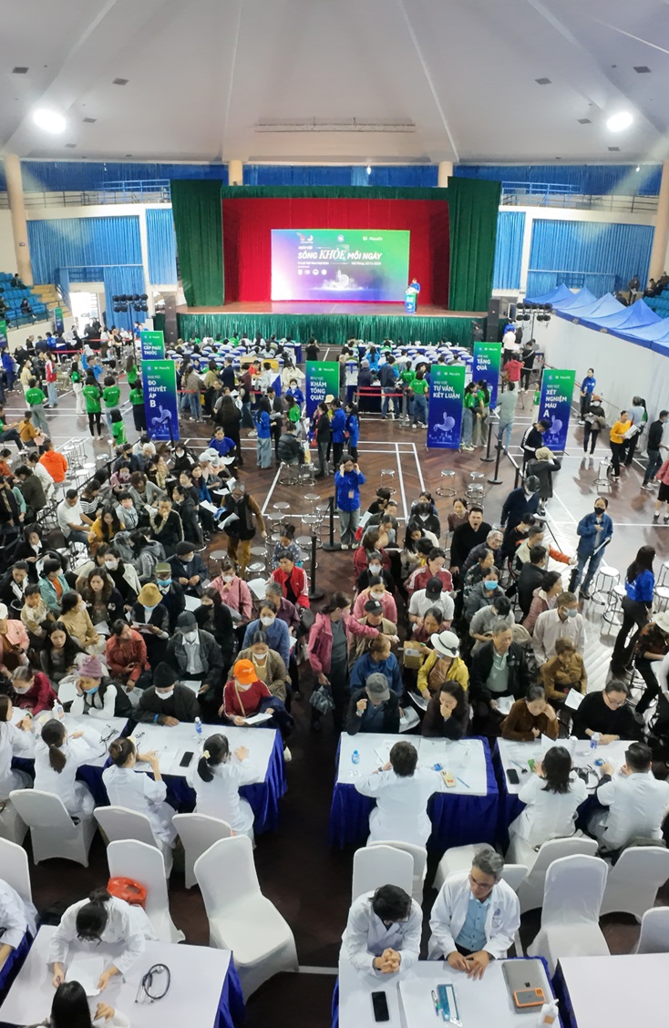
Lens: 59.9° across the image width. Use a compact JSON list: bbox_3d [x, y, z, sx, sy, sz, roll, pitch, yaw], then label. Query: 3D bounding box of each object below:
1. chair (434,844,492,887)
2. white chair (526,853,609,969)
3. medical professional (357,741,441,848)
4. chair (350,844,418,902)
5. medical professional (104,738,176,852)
[{"bbox_3d":[1.033,2.652,4.195,0.430,0.930,0.540,1,22,0],"label":"chair"},{"bbox_3d":[1.588,2.824,3.800,0.430,0.930,0.540,2,22,2],"label":"white chair"},{"bbox_3d":[0.520,2.429,4.630,0.620,1.220,0.720,1,25,3],"label":"medical professional"},{"bbox_3d":[0.309,2.799,3.800,0.430,0.930,0.540,2,22,1],"label":"chair"},{"bbox_3d":[-1.540,2.304,4.808,0.520,1.220,0.660,2,25,5],"label":"medical professional"}]

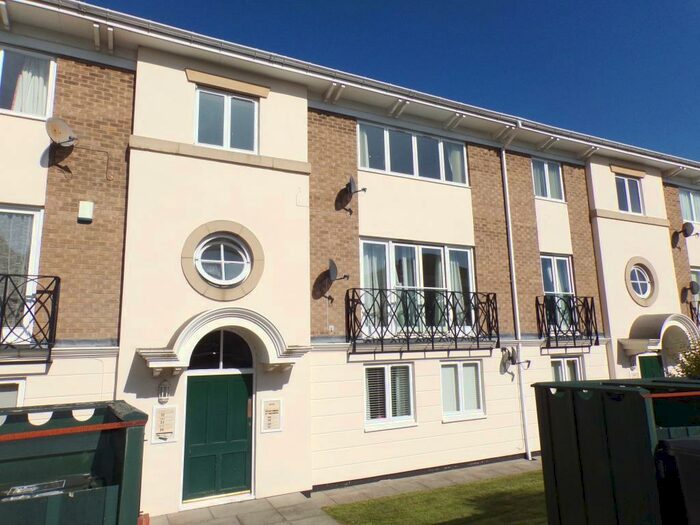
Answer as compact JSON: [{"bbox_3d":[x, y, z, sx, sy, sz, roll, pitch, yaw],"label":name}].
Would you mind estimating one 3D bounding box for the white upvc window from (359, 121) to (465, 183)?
[{"bbox_3d":[1.510,-2.405,11.044,2.994,1.117,0.102,4,-11,-26],"label":"white upvc window"}]

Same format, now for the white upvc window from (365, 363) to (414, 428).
[{"bbox_3d":[0.794,2.646,9.649,1.138,1.251,0.120,3,-11,-26],"label":"white upvc window"}]

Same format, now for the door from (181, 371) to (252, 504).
[{"bbox_3d":[-2.154,2.839,8.020,1.094,1.908,0.071,4,-11,-26],"label":"door"}]

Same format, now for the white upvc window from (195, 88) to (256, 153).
[{"bbox_3d":[-2.239,-2.614,8.947,1.139,1.099,0.120,3,-11,-26],"label":"white upvc window"}]

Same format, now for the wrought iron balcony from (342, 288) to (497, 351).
[{"bbox_3d":[1.626,1.224,10.170,3.618,1.223,0.289,4,-11,-26],"label":"wrought iron balcony"}]

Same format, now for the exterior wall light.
[{"bbox_3d":[-2.909,2.032,7.602,0.159,0.345,0.142,4,-11,-26],"label":"exterior wall light"}]

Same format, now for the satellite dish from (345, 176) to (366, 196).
[{"bbox_3d":[0.151,-1.545,9.688,0.380,0.400,0.460,-2,-10,4],"label":"satellite dish"}]

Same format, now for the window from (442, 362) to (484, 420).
[{"bbox_3d":[2.447,2.744,10.505,1.122,1.208,0.101,4,-11,-26],"label":"window"}]

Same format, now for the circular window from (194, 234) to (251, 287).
[{"bbox_3d":[-2.219,-0.030,8.540,0.981,0.926,0.120,3,-11,-26],"label":"circular window"}]

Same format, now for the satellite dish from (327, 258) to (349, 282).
[{"bbox_3d":[-0.228,0.142,9.180,0.380,0.430,0.460,-2,-10,4],"label":"satellite dish"}]

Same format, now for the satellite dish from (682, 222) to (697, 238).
[{"bbox_3d":[10.354,-0.978,14.757,0.386,0.487,0.507,-1,-10,-2],"label":"satellite dish"}]

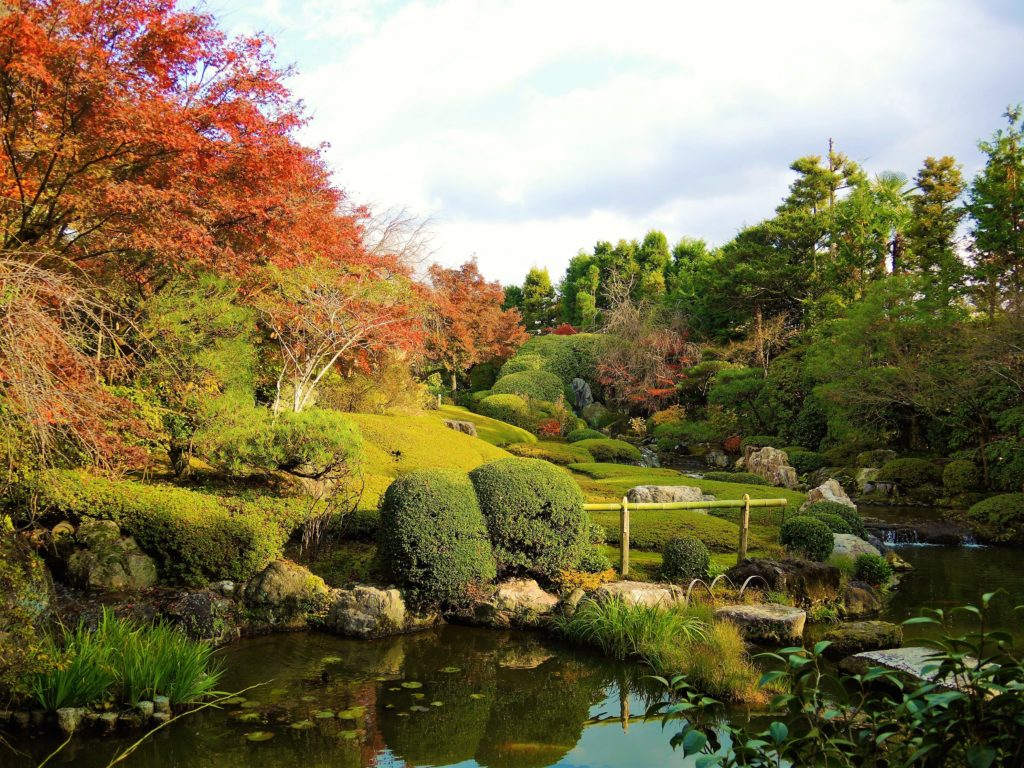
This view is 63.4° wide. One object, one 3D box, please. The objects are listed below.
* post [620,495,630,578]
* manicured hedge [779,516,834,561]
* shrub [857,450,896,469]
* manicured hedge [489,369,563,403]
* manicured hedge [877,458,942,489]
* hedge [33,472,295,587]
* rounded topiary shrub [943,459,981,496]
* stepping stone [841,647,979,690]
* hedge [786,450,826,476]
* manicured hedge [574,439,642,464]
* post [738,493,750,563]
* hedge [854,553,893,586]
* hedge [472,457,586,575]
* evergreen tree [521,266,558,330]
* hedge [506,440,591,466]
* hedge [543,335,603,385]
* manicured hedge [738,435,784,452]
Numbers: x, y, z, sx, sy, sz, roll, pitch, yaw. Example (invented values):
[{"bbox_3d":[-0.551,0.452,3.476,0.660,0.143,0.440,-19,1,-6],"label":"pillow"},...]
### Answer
[{"bbox_3d":[1.208,1.620,8.800,0.080,0.850,0.080,0,-1,-22],"label":"post"},{"bbox_3d":[3.555,1.871,10.000,0.660,0.550,0.640,0,-1,20],"label":"manicured hedge"},{"bbox_3d":[8.100,1.690,18.400,0.900,0.500,0.800,0,-2,0],"label":"shrub"},{"bbox_3d":[0.500,0.190,27.000,2.400,1.250,2.100,0,-2,0],"label":"manicured hedge"},{"bbox_3d":[8.638,1.945,18.000,1.380,0.630,1.150,-1,-3,23],"label":"manicured hedge"},{"bbox_3d":[-4.088,1.686,9.800,2.800,1.050,1.400,-1,-3,12],"label":"hedge"},{"bbox_3d":[8.974,1.853,16.500,0.780,0.740,0.750,-1,-1,29],"label":"rounded topiary shrub"},{"bbox_3d":[3.000,2.150,6.050,0.640,0.220,0.880,1,-2,-29],"label":"stepping stone"},{"bbox_3d":[6.910,1.872,19.500,0.980,0.600,0.900,-1,-3,18],"label":"hedge"},{"bbox_3d":[2.290,1.640,20.000,1.750,0.680,1.500,0,-2,0],"label":"manicured hedge"},{"bbox_3d":[2.639,1.651,9.400,0.080,0.830,0.080,0,-1,-22],"label":"post"},{"bbox_3d":[4.000,2.055,9.150,0.420,0.390,0.410,0,-2,0],"label":"hedge"},{"bbox_3d":[0.175,1.385,8.450,1.240,1.270,1.160,0,-2,0],"label":"hedge"},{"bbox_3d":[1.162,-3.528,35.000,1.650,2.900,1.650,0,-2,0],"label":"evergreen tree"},{"bbox_3d":[0.883,1.606,19.000,2.000,0.550,1.500,0,-1,0],"label":"hedge"},{"bbox_3d":[1.863,-0.754,25.500,1.900,1.550,1.700,0,-2,0],"label":"hedge"},{"bbox_3d":[6.653,1.687,22.000,1.350,0.750,1.100,0,-1,0],"label":"manicured hedge"}]

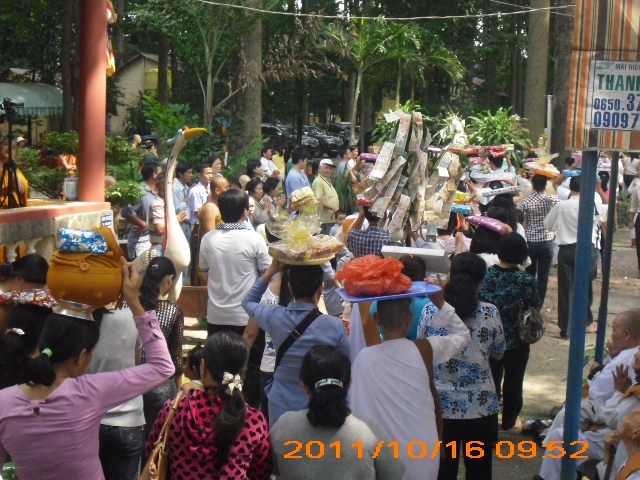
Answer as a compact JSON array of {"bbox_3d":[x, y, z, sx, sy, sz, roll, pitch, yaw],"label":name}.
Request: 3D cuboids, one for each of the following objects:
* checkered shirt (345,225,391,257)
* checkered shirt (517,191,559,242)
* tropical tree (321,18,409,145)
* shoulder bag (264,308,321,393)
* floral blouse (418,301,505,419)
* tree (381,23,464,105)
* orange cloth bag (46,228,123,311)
[{"bbox_3d":[0.396,0.127,8.000,0.420,0.570,0.260,3,9,10],"label":"checkered shirt"},{"bbox_3d":[2.158,-0.233,9.700,0.440,0.540,0.270,3,9,10],"label":"checkered shirt"},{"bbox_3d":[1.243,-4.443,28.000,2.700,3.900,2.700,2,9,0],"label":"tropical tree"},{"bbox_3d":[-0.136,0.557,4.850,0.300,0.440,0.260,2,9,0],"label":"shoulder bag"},{"bbox_3d":[0.804,0.679,5.570,0.480,0.660,0.290,3,9,10],"label":"floral blouse"},{"bbox_3d":[3.179,-4.856,31.000,2.800,4.000,2.800,2,9,0],"label":"tree"},{"bbox_3d":[-0.890,0.104,3.720,0.285,0.280,0.275,0,9,-12],"label":"orange cloth bag"}]

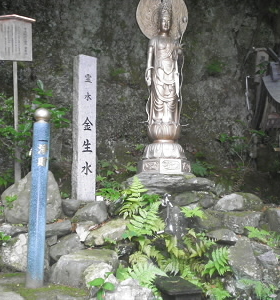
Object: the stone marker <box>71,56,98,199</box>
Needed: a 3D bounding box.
[{"bbox_3d":[-0.582,-0.225,4.600,0.190,1.526,0.190,3,-7,-27],"label":"stone marker"}]

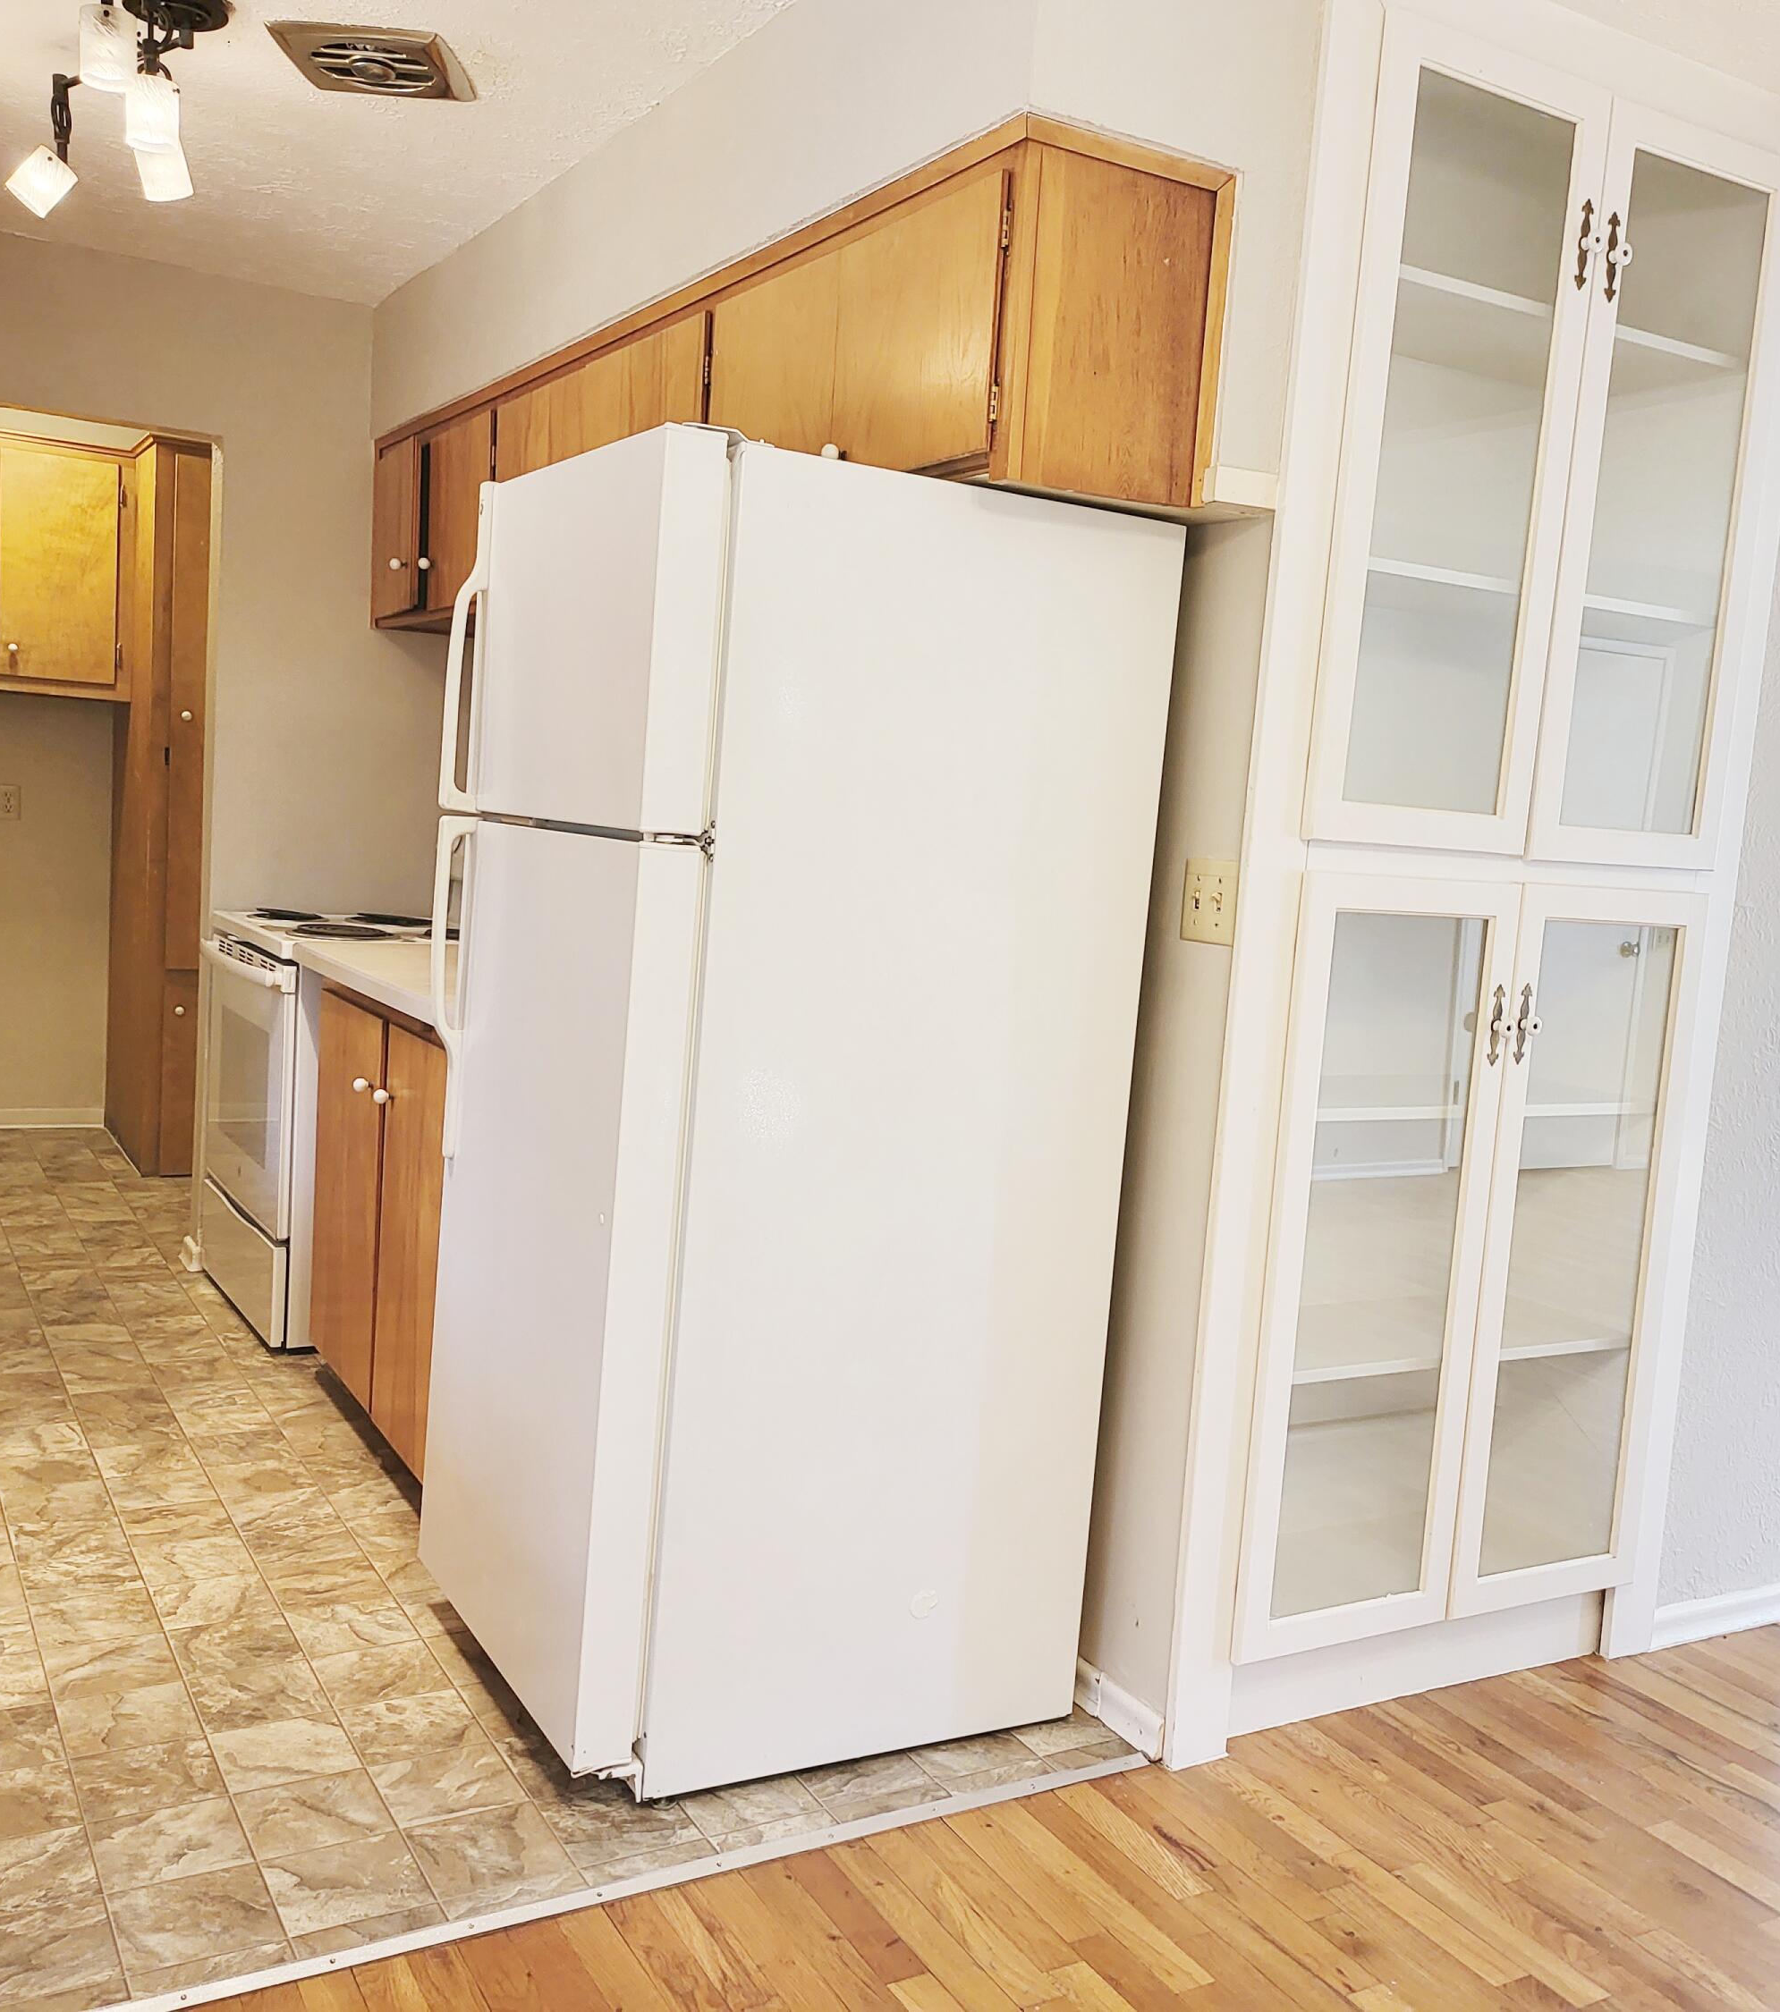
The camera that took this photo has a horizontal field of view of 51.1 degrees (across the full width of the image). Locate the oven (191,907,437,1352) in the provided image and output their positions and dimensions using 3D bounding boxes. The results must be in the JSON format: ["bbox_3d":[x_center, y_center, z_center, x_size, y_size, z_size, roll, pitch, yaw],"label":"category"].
[{"bbox_3d":[-1.233,0.217,4.463,0.714,1.000,0.775,0,7,-30],"label":"oven"}]

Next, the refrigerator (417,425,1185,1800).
[{"bbox_3d":[-0.188,0.133,2.690,0.789,1.710,0.701,1,7,-29],"label":"refrigerator"}]

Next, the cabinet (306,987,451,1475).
[{"bbox_3d":[-0.700,0.408,3.675,0.624,0.870,1.117,0,7,-30],"label":"cabinet"}]

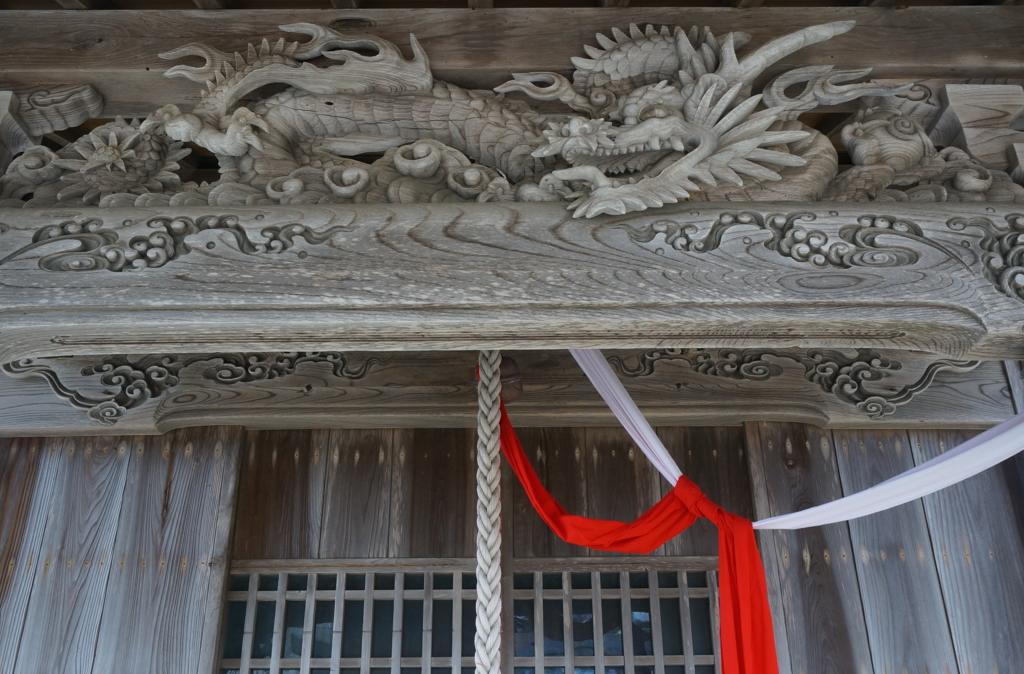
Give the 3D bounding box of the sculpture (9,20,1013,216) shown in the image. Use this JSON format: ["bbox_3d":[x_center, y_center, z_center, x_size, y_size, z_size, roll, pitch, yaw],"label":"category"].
[{"bbox_3d":[-0.058,-0.561,2.463,2.560,0.618,0.360,0,-25,0],"label":"sculpture"}]

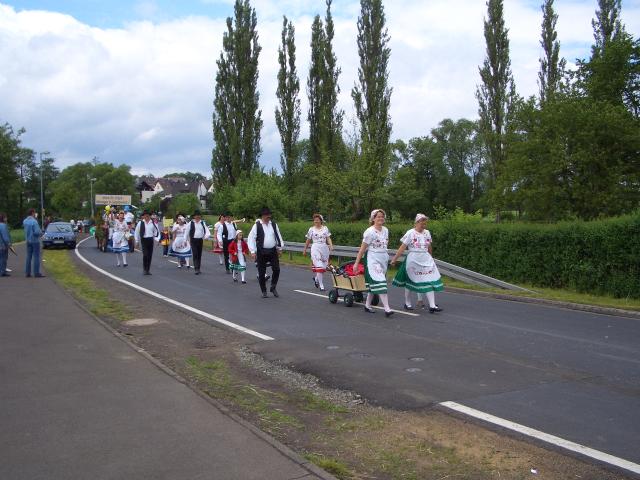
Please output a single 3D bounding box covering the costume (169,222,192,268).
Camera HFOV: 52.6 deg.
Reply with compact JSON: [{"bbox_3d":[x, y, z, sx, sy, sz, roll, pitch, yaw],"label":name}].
[{"bbox_3d":[-4.398,0.173,20.400,0.700,1.450,0.550,-1,2,-24],"label":"costume"}]

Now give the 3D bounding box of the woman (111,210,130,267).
[{"bbox_3d":[-6.304,-0.038,20.500,0.600,1.720,0.480,-1,2,-20],"label":"woman"}]

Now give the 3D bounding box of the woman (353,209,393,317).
[{"bbox_3d":[0.856,0.359,10.550,0.580,1.680,0.500,-2,3,-38],"label":"woman"}]

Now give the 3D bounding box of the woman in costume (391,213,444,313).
[{"bbox_3d":[1.672,0.382,11.100,0.700,1.660,0.620,-1,2,-33],"label":"woman in costume"}]

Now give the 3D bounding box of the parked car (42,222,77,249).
[{"bbox_3d":[-14.591,-0.252,36.300,1.720,1.400,4.350,-1,2,-19],"label":"parked car"}]

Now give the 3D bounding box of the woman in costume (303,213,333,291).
[{"bbox_3d":[-0.054,0.271,14.050,0.600,1.650,0.450,-1,2,-14],"label":"woman in costume"}]

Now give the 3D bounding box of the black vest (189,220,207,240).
[{"bbox_3d":[-3.464,-0.269,18.300,0.470,0.570,0.300,-1,2,-18],"label":"black vest"}]

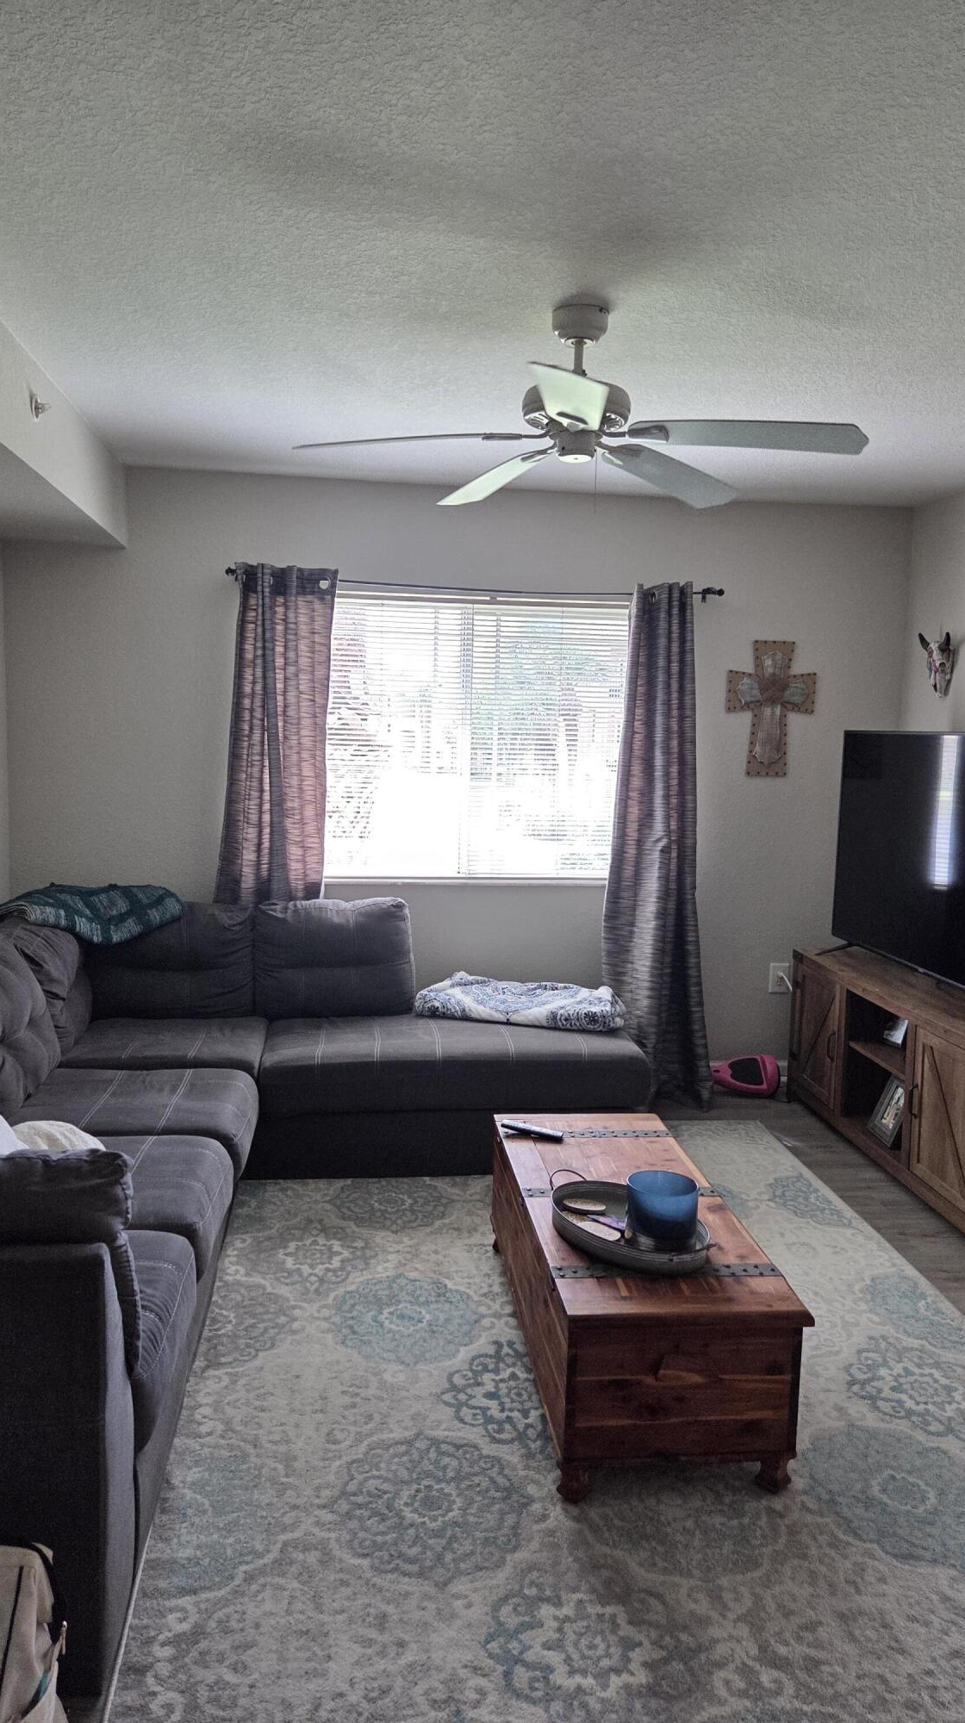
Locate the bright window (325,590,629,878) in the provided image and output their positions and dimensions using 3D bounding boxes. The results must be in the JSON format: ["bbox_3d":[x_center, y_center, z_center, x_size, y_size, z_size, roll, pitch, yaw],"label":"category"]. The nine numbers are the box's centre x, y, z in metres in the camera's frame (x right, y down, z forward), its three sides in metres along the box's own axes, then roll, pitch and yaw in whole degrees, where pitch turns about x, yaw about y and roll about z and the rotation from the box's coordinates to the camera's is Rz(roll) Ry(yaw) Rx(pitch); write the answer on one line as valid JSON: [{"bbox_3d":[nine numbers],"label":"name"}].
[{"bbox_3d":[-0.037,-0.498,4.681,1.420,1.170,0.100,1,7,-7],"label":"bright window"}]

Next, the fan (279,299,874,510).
[{"bbox_3d":[0.203,-1.087,2.630,1.270,0.350,1.250,1,7,-7],"label":"fan"}]

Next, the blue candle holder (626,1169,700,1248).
[{"bbox_3d":[0.404,0.775,2.557,0.162,0.122,0.162,1,7,-7],"label":"blue candle holder"}]

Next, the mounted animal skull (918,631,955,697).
[{"bbox_3d":[1.779,-0.772,4.469,0.110,0.250,0.180,1,7,-7],"label":"mounted animal skull"}]

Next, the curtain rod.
[{"bbox_3d":[-0.004,-1.088,4.517,2.000,0.060,0.090,1,7,-7],"label":"curtain rod"}]

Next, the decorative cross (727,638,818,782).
[{"bbox_3d":[1.210,-0.636,4.782,0.375,0.565,0.035,1,7,-7],"label":"decorative cross"}]

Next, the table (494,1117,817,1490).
[{"bbox_3d":[0.337,1.006,2.821,0.489,0.385,1.168,1,7,-7],"label":"table"}]

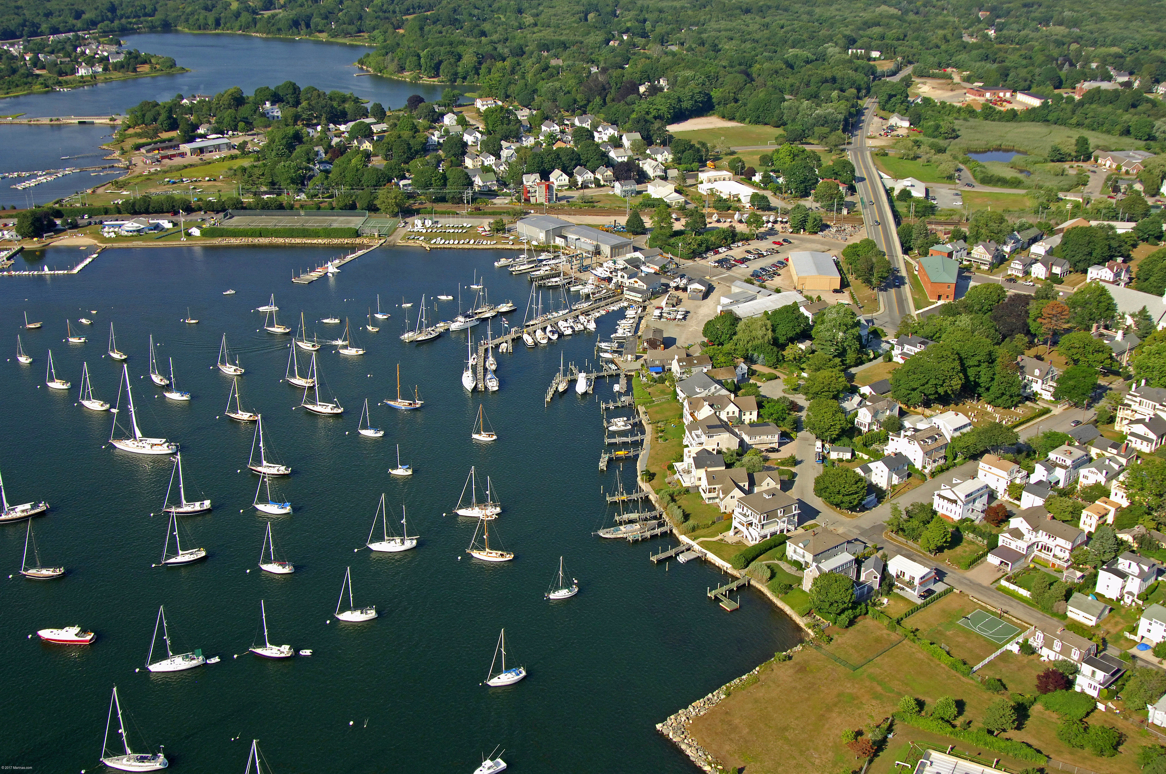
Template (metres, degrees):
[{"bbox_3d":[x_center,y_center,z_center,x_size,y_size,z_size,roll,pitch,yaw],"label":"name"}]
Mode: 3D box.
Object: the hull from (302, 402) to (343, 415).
[{"bbox_3d":[-88.710,7.320,396.860,15.000,2.000,4.000,5,23,12],"label":"hull"}]

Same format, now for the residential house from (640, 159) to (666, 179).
[{"bbox_3d":[42.230,-131.150,700.110,8.800,9.300,19.000,-8,24,-17],"label":"residential house"}]

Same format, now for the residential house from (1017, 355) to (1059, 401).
[{"bbox_3d":[156.650,-3.870,399.610,9.800,10.600,15.800,-17,28,-36],"label":"residential house"}]

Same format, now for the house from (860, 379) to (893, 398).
[{"bbox_3d":[100.390,0.700,397.710,9.500,4.600,6.900,-17,28,-35],"label":"house"}]

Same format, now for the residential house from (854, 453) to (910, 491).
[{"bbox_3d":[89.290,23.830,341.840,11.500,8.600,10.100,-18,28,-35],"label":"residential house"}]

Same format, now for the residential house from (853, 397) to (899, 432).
[{"bbox_3d":[96.030,8.280,378.720,16.000,7.400,7.700,-17,28,-34],"label":"residential house"}]

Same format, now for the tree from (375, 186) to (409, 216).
[{"bbox_3d":[-105.711,-102.691,643.529,17.000,15.500,17.000,0,23,0],"label":"tree"}]

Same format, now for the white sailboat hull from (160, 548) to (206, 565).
[{"bbox_3d":[-104.370,45.070,305.010,10.730,2.300,3.500,-10,25,-22],"label":"white sailboat hull"}]

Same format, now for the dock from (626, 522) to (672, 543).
[{"bbox_3d":[19.490,42.490,338.550,14.200,2.500,2.700,-11,26,-24],"label":"dock"}]

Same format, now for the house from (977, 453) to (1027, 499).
[{"bbox_3d":[120.507,25.117,334.800,8.600,10.300,10.400,-18,29,-37],"label":"house"}]

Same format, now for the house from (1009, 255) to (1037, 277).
[{"bbox_3d":[196.590,-54.750,520.920,6.900,7.700,11.500,20,30,40],"label":"house"}]

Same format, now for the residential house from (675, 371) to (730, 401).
[{"bbox_3d":[41.200,0.820,394.940,14.200,8.900,12.800,-7,24,-15],"label":"residential house"}]

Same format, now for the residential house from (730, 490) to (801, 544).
[{"bbox_3d":[49.793,35.122,319.090,15.900,9.900,10.000,-13,26,-28],"label":"residential house"}]

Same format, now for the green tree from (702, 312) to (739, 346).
[{"bbox_3d":[52.750,-22.360,446.550,14.200,13.000,14.200,0,22,0],"label":"green tree"}]

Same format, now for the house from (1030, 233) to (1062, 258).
[{"bbox_3d":[230.000,-69.080,575.390,8.200,8.200,21.500,21,31,40],"label":"house"}]

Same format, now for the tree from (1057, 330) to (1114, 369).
[{"bbox_3d":[177.230,-12.520,411.300,18.410,14.510,18.410,0,23,0],"label":"tree"}]

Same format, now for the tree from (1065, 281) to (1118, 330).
[{"bbox_3d":[195.960,-31.570,448.630,19.300,17.200,19.300,-1,23,0],"label":"tree"}]

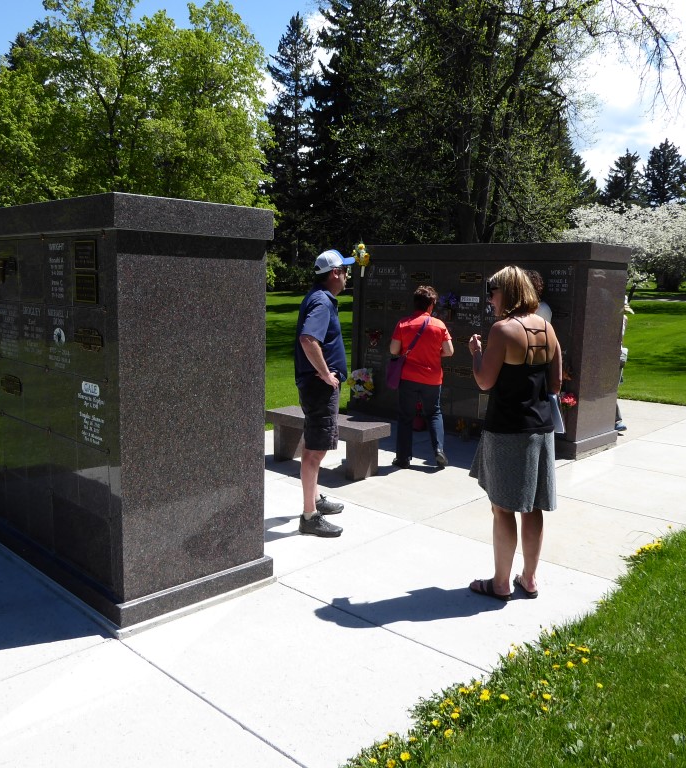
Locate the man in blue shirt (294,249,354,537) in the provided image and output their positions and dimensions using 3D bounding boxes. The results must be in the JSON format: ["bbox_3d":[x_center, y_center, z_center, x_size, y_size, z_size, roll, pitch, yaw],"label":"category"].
[{"bbox_3d":[-0.132,0.041,4.836,0.400,1.798,0.530,1,8,-3],"label":"man in blue shirt"}]

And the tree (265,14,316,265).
[{"bbox_3d":[-3.526,-16.745,53.134,5.500,18.725,5.500,1,8,-4],"label":"tree"}]

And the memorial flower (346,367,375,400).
[{"bbox_3d":[0.200,-0.006,8.696,0.300,0.320,0.240,9,12,43],"label":"memorial flower"}]

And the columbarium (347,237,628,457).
[{"bbox_3d":[1.486,-0.502,8.166,2.912,1.968,0.893,9,12,43],"label":"columbarium"}]

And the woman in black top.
[{"bbox_3d":[0.875,0.266,3.800,0.470,1.700,0.380,-3,9,-27],"label":"woman in black top"}]

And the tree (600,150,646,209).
[{"bbox_3d":[30.836,-18.756,83.052,6.200,14.428,6.200,4,9,19],"label":"tree"}]

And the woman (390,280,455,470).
[{"bbox_3d":[0.699,-0.071,6.475,0.510,1.576,0.400,4,9,18],"label":"woman"}]

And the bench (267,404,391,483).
[{"bbox_3d":[-0.148,0.503,6.348,1.133,0.442,0.341,9,11,42],"label":"bench"}]

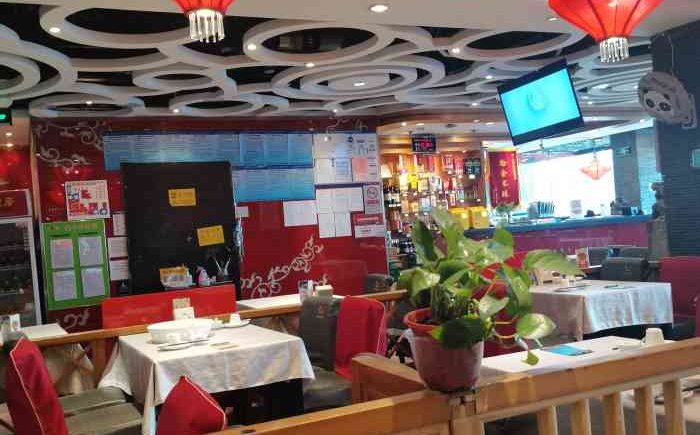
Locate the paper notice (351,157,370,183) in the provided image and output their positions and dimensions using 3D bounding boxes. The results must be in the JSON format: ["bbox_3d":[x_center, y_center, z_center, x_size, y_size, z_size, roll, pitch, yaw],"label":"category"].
[{"bbox_3d":[0.137,-0.598,8.784,0.220,0.315,0.010,-4,-2,-25],"label":"paper notice"}]

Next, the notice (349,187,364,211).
[{"bbox_3d":[0.090,-0.222,8.736,0.180,0.300,0.010,-4,-2,-25],"label":"notice"}]

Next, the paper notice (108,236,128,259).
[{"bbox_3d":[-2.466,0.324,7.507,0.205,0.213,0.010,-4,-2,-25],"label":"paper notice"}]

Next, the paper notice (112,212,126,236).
[{"bbox_3d":[-2.467,0.078,7.522,0.130,0.230,0.010,-4,-2,-25],"label":"paper notice"}]

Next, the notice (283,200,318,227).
[{"bbox_3d":[-0.584,-0.048,8.410,0.420,0.300,0.010,-4,-2,-25],"label":"notice"}]

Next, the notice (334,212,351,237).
[{"bbox_3d":[-0.073,0.089,8.691,0.214,0.297,0.010,-4,-1,-27],"label":"notice"}]

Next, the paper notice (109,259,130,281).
[{"bbox_3d":[-2.452,0.568,7.496,0.200,0.215,0.010,-4,-2,-25],"label":"paper notice"}]

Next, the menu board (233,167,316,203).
[{"bbox_3d":[-0.875,-0.380,8.306,1.011,0.404,0.020,-4,-1,-27],"label":"menu board"}]

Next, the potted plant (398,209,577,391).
[{"bbox_3d":[0.359,0.217,1.830,0.450,0.460,0.410,-5,-2,0],"label":"potted plant"}]

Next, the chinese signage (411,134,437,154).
[{"bbox_3d":[1.078,-1.054,10.004,0.398,0.262,0.050,-4,-1,-27],"label":"chinese signage"}]

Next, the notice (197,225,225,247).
[{"bbox_3d":[-1.522,0.203,7.679,0.277,0.195,0.010,-9,0,-25],"label":"notice"}]

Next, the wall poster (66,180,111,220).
[{"bbox_3d":[-2.747,-0.182,7.357,0.411,0.395,0.010,-4,-1,-27],"label":"wall poster"}]

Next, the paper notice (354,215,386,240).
[{"bbox_3d":[0.257,0.113,8.857,0.446,0.298,0.010,-4,-1,-27],"label":"paper notice"}]

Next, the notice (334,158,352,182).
[{"bbox_3d":[-0.068,-0.591,8.729,0.220,0.300,0.010,-4,-1,-27],"label":"notice"}]

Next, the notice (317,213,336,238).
[{"bbox_3d":[-0.267,0.102,8.593,0.213,0.298,0.010,-4,-1,-27],"label":"notice"}]

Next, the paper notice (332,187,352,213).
[{"bbox_3d":[-0.087,-0.213,8.700,0.221,0.303,0.010,-4,-1,-27],"label":"paper notice"}]

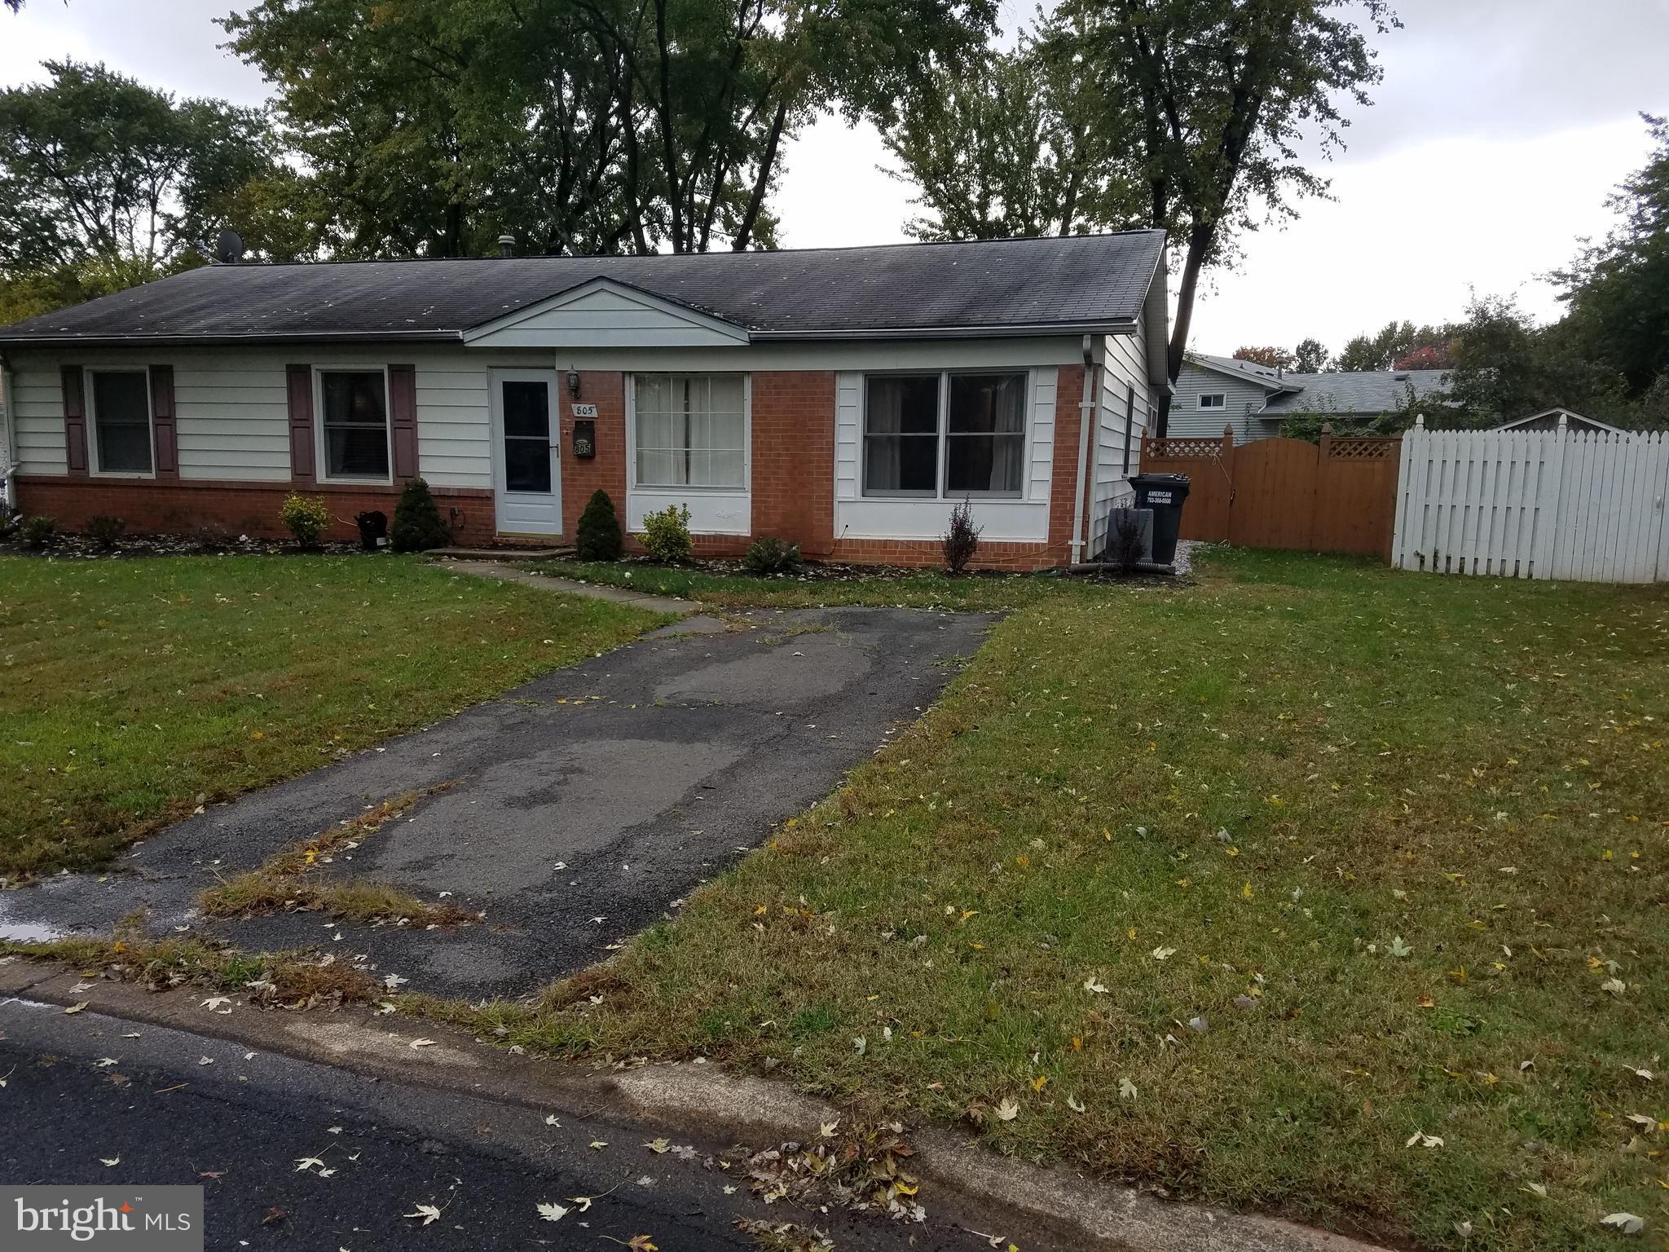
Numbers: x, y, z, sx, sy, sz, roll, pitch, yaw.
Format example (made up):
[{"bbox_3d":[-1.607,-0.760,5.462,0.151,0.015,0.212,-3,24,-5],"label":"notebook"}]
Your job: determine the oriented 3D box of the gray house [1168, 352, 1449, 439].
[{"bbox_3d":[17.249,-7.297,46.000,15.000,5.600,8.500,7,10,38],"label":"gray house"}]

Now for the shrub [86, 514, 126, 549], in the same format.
[{"bbox_3d":[-9.382,-1.218,16.150,0.460,0.460,0.440,3,8,17],"label":"shrub"}]

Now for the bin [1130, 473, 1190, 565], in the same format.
[{"bbox_3d":[3.724,-1.224,14.350,0.710,1.050,0.620,3,8,17],"label":"bin"}]

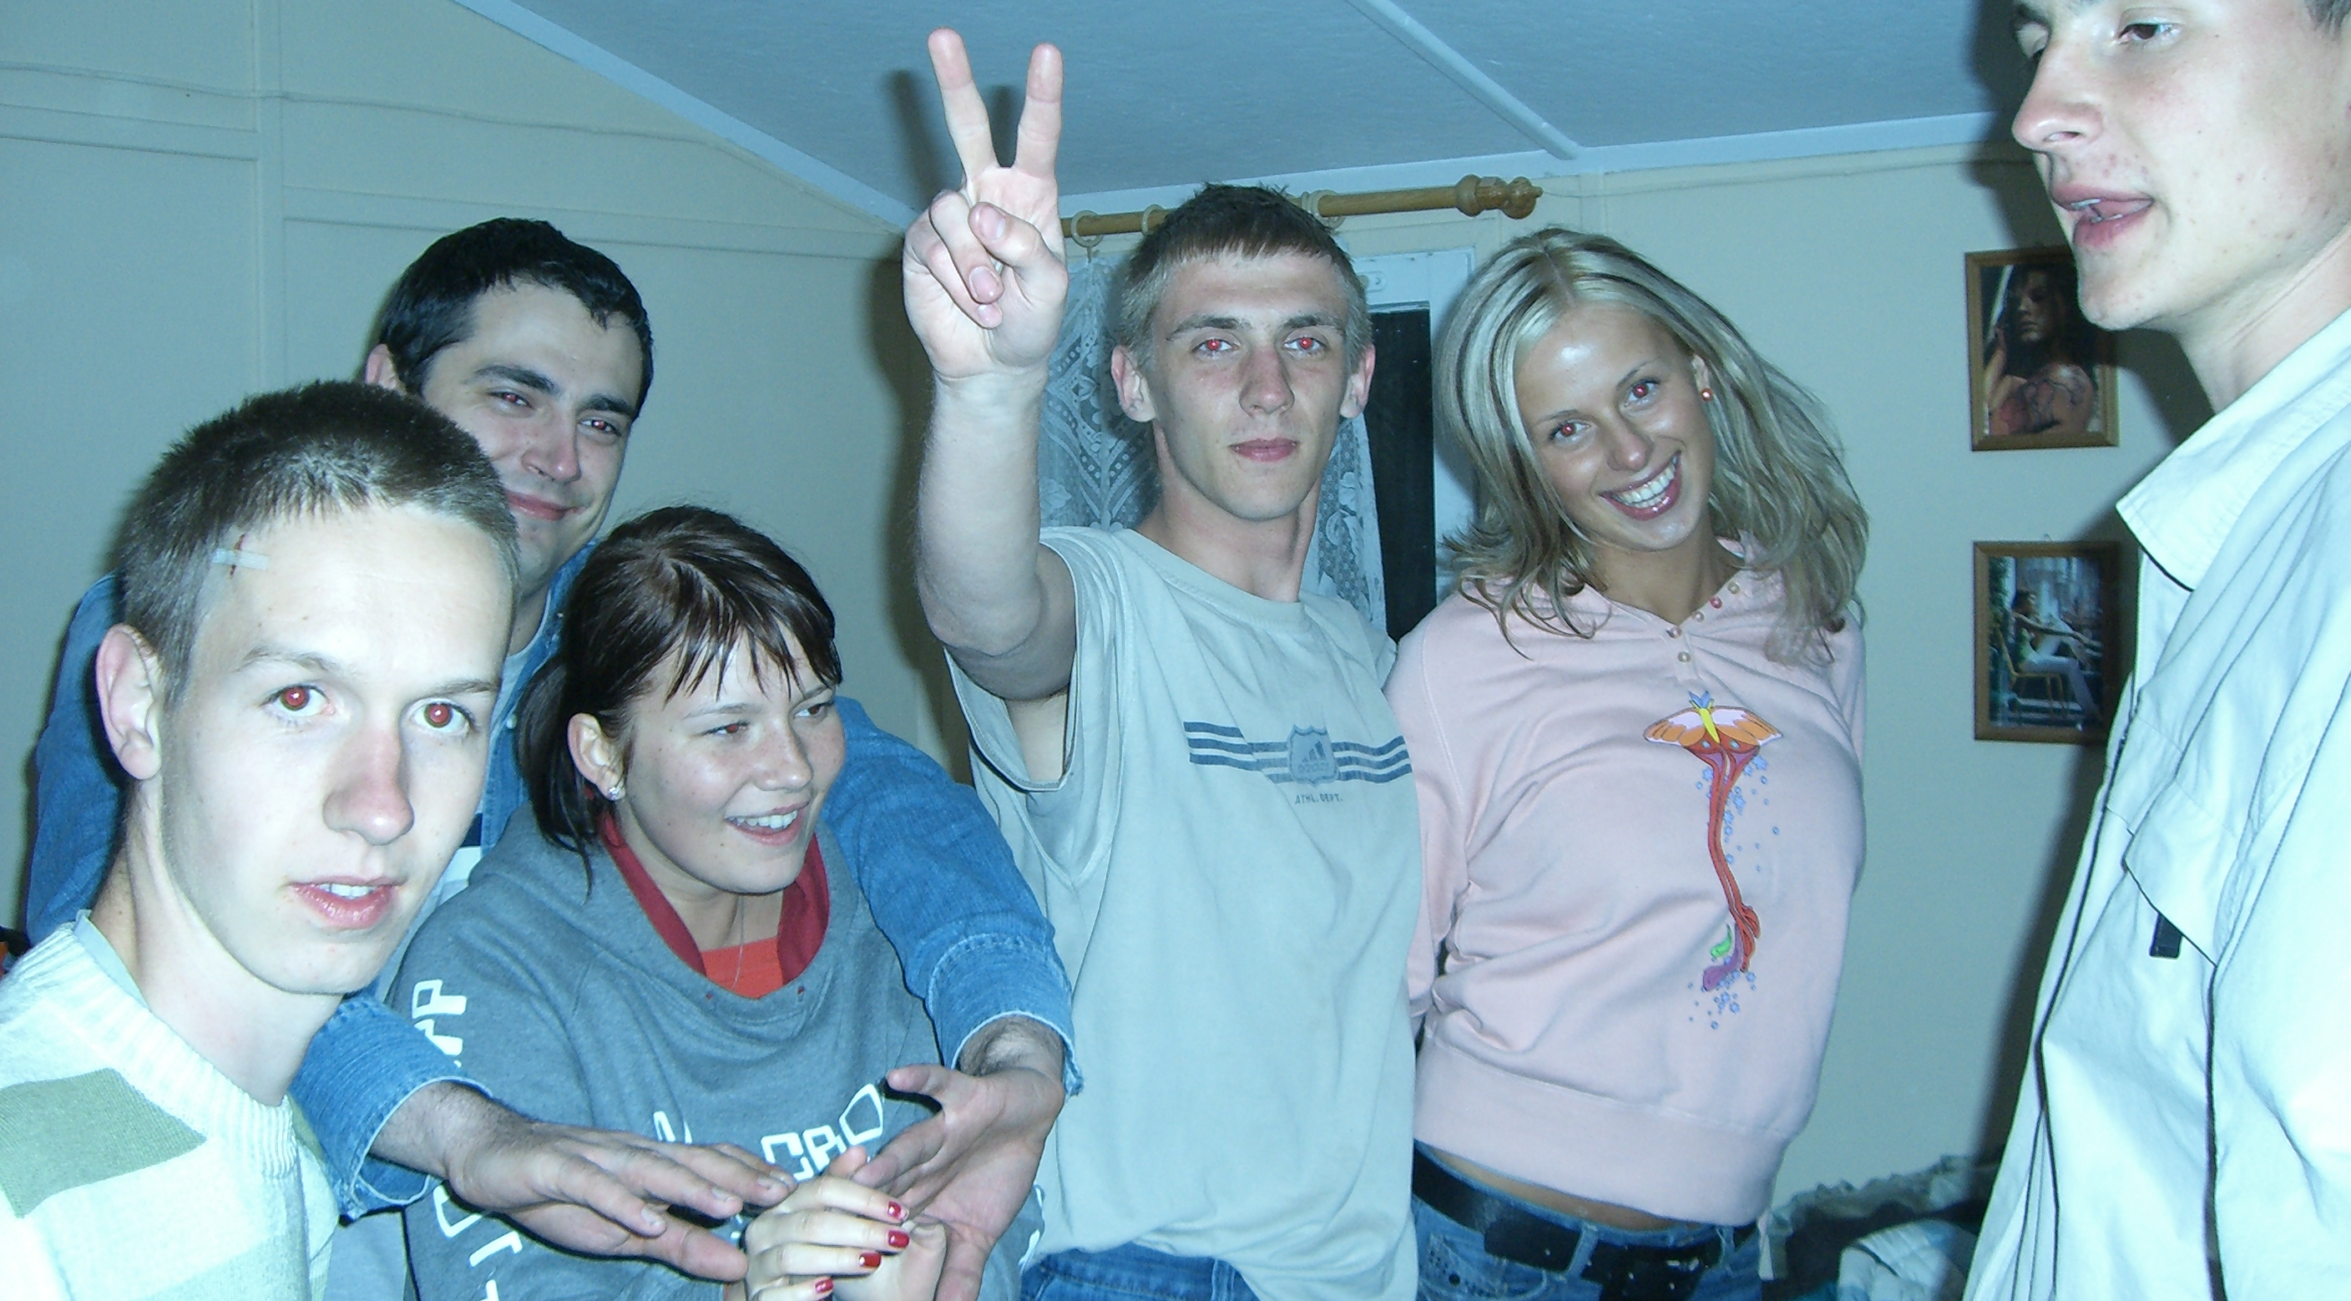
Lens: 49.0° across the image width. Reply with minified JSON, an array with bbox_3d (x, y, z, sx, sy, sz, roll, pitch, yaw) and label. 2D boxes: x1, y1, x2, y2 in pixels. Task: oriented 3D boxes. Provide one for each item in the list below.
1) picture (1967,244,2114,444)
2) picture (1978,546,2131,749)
[{"bbox_3d":[0.786,-0.273,2.341,0.130,0.182,0.018,1,4,32],"label":"picture"},{"bbox_3d":[0.795,-0.006,2.354,0.130,0.182,0.018,1,4,32],"label":"picture"}]

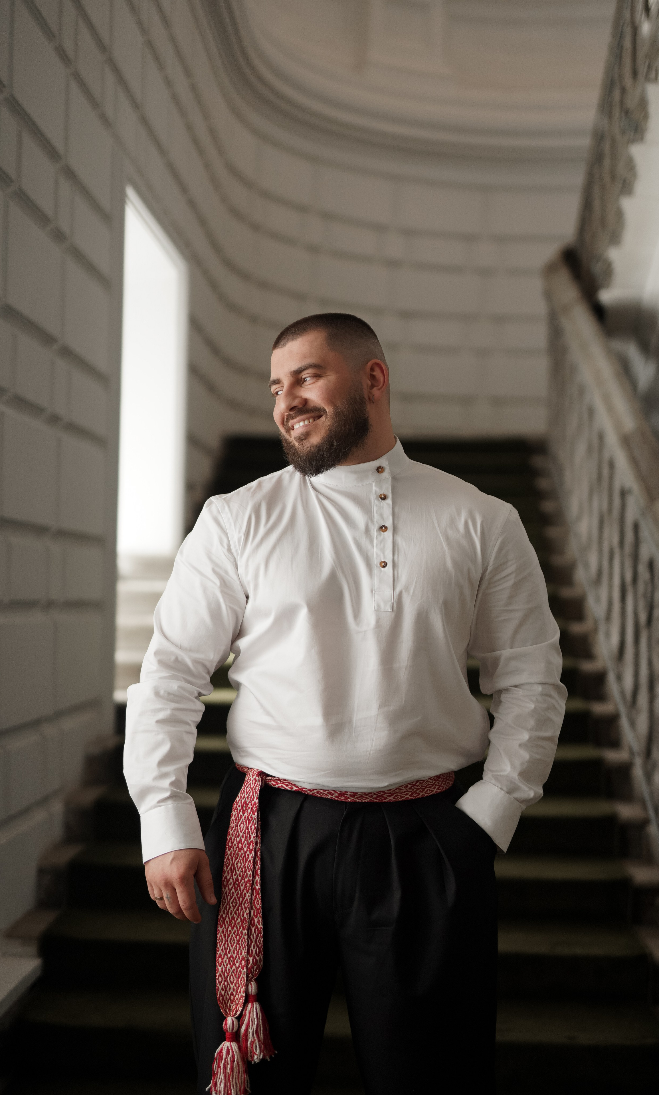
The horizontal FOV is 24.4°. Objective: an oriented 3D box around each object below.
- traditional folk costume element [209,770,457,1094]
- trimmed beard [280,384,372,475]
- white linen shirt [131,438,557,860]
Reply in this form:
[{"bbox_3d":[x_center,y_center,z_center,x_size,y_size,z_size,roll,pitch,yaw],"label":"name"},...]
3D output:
[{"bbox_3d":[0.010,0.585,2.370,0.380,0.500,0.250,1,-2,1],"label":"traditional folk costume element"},{"bbox_3d":[-0.006,-0.186,2.390,0.120,0.145,0.148,0,-13,-45],"label":"trimmed beard"},{"bbox_3d":[0.026,0.160,2.420,0.710,0.670,0.340,1,-2,1],"label":"white linen shirt"}]

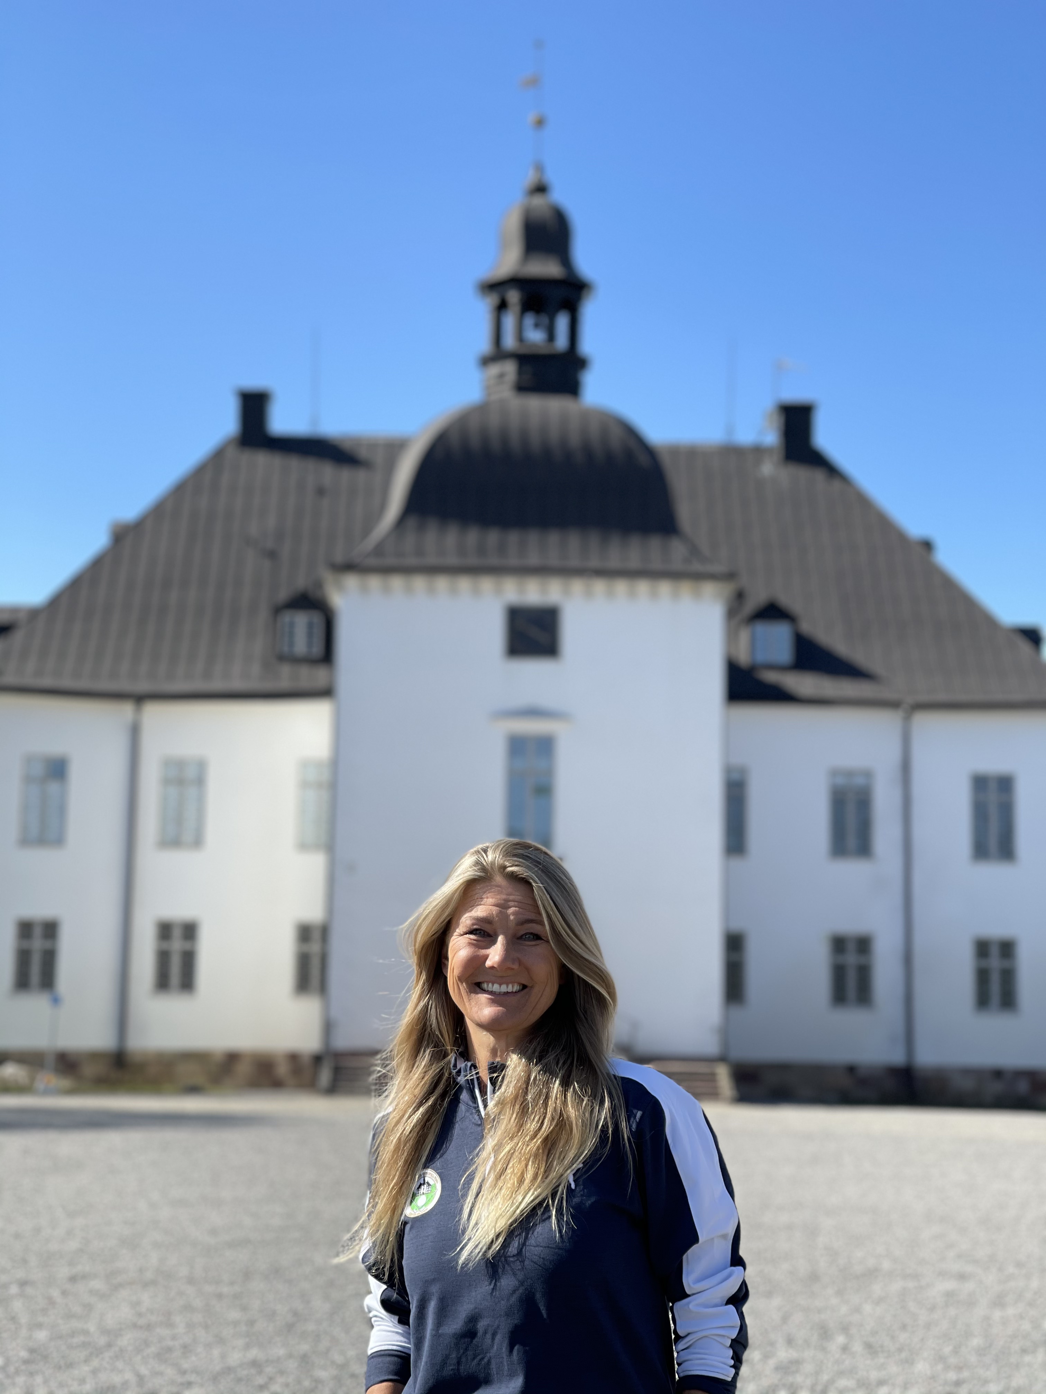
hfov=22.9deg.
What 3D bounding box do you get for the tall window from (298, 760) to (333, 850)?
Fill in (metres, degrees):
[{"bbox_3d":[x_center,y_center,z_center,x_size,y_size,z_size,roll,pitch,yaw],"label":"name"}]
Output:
[{"bbox_3d":[-5.413,2.863,68.691,1.190,2.413,0.200,1,-10,0],"label":"tall window"}]

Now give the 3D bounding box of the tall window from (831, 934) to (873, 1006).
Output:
[{"bbox_3d":[7.512,6.255,58.901,0.960,1.652,0.150,1,-10,0],"label":"tall window"}]

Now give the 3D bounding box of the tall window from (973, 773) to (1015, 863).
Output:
[{"bbox_3d":[12.546,3.237,68.783,1.144,2.340,0.200,1,-10,0],"label":"tall window"}]

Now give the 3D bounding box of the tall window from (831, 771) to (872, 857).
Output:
[{"bbox_3d":[8.755,3.121,68.771,1.120,2.370,0.200,1,-10,0],"label":"tall window"}]

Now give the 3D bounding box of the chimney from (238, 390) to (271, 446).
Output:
[{"bbox_3d":[-8.116,-8.349,78.214,0.871,1.801,0.829,1,-10,0],"label":"chimney"}]

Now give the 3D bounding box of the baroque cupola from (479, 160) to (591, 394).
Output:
[{"bbox_3d":[0.328,-10.011,62.785,2.706,6.339,2.706,1,-10,0],"label":"baroque cupola"}]

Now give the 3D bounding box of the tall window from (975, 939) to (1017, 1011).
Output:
[{"bbox_3d":[10.801,6.351,58.894,0.960,1.661,0.150,1,-10,0],"label":"tall window"}]

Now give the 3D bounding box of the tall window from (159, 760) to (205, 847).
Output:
[{"bbox_3d":[-7.865,2.454,59.540,0.960,2.086,0.150,1,-10,0],"label":"tall window"}]

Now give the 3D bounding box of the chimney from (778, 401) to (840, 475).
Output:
[{"bbox_3d":[8.282,-7.913,78.214,0.955,1.851,0.829,1,-10,0],"label":"chimney"}]

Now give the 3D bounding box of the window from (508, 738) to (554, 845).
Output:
[{"bbox_3d":[0.191,2.430,63.158,1.140,3.026,0.200,1,-10,0],"label":"window"}]

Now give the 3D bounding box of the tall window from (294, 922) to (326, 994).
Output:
[{"bbox_3d":[-4.730,5.987,58.910,0.960,1.642,0.150,1,-10,0],"label":"tall window"}]

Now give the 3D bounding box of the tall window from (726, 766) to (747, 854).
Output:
[{"bbox_3d":[4.675,2.642,59.545,0.960,2.096,0.150,1,-10,0],"label":"tall window"}]

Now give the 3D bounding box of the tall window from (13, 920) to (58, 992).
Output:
[{"bbox_3d":[-11.123,5.921,58.902,0.960,1.644,0.150,1,-10,0],"label":"tall window"}]

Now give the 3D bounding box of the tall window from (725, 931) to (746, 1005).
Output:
[{"bbox_3d":[4.597,6.196,58.902,0.960,1.662,0.150,1,-10,0],"label":"tall window"}]

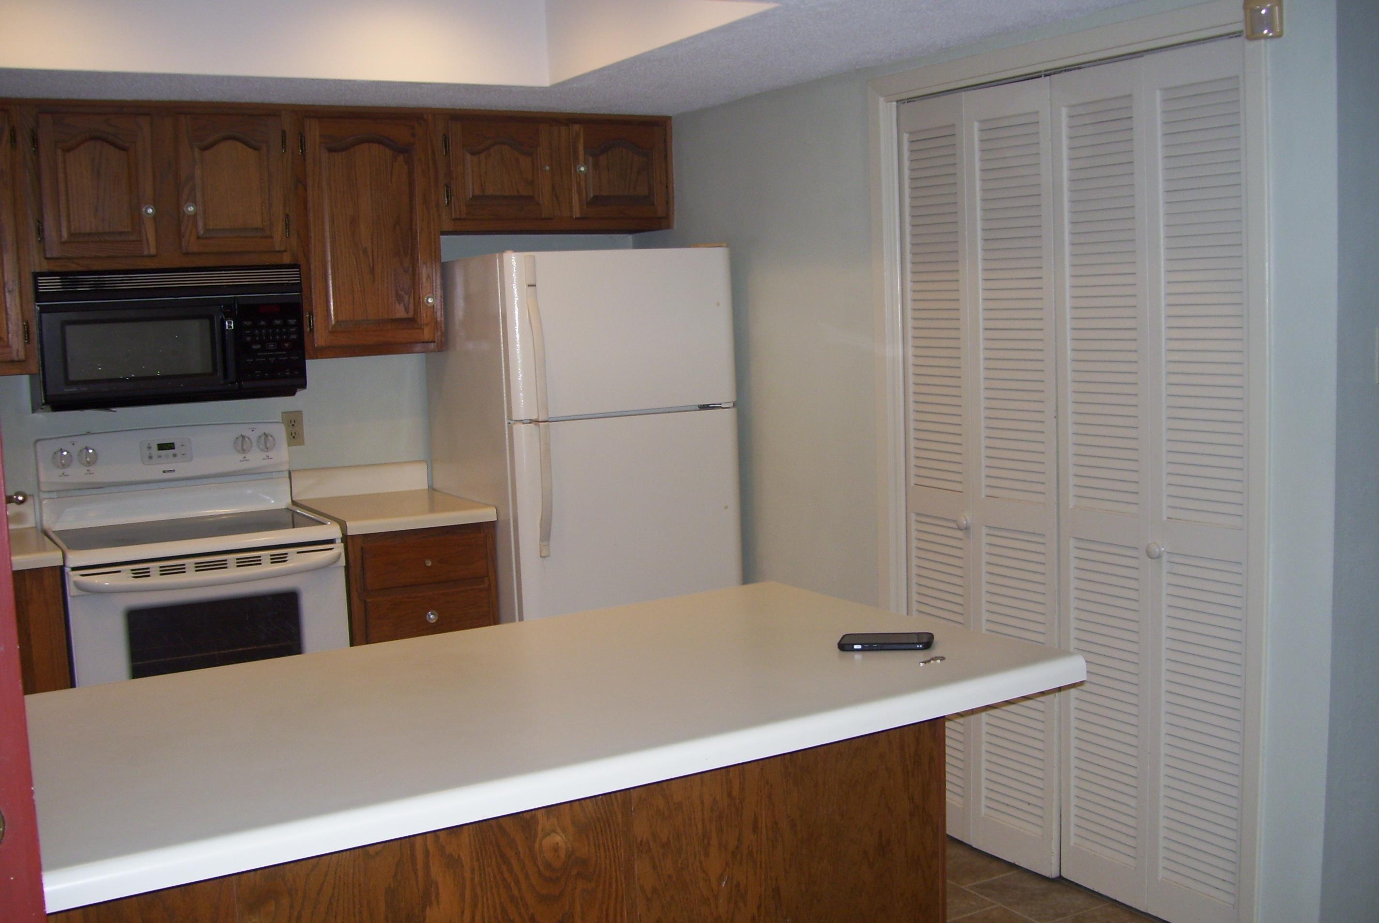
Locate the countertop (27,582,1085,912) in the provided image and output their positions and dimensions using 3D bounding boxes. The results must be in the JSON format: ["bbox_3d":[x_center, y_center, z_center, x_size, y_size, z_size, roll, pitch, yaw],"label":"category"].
[{"bbox_3d":[-0.297,0.396,2.395,1.725,0.042,0.910,-6,7,-30],"label":"countertop"}]

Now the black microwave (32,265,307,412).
[{"bbox_3d":[-1.620,-0.388,4.446,0.758,0.405,0.385,-6,7,-30],"label":"black microwave"}]

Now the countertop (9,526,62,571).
[{"bbox_3d":[-2.049,0.265,4.106,0.408,0.039,0.615,-6,7,-30],"label":"countertop"}]

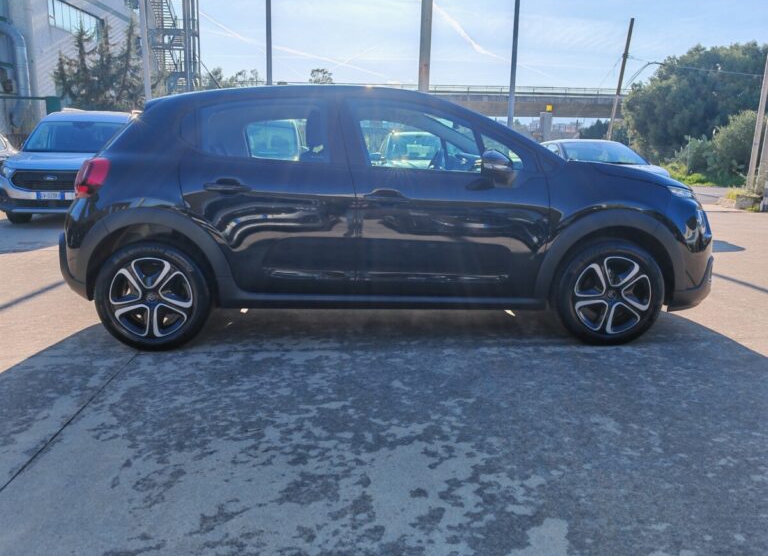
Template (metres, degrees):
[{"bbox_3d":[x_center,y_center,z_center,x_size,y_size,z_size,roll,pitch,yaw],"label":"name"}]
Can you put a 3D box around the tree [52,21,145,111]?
[{"bbox_3d":[-11.309,-7.159,24.111,3.700,6.320,3.700,-4,12,-24],"label":"tree"}]

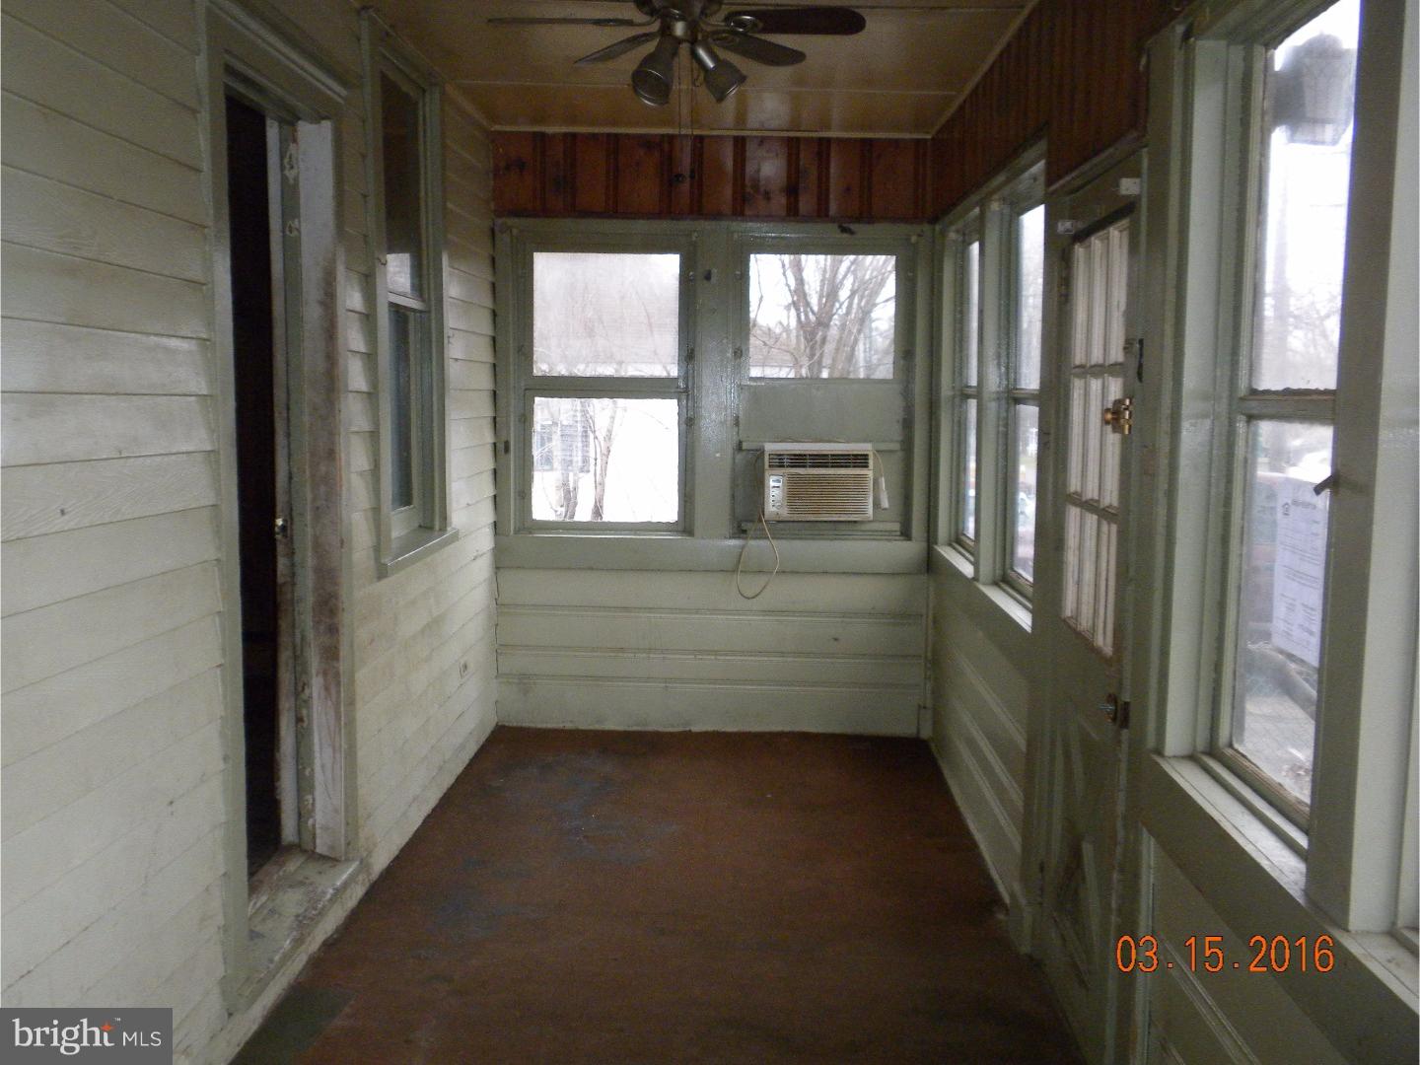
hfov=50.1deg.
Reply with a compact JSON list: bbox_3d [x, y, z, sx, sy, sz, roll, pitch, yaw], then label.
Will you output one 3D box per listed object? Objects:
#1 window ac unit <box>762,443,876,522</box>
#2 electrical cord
[{"bbox_3d":[0.469,-0.227,6.634,0.459,0.328,0.380,1,5,2],"label":"window ac unit"},{"bbox_3d":[0.209,0.098,6.561,0.182,0.383,0.080,1,5,2],"label":"electrical cord"}]

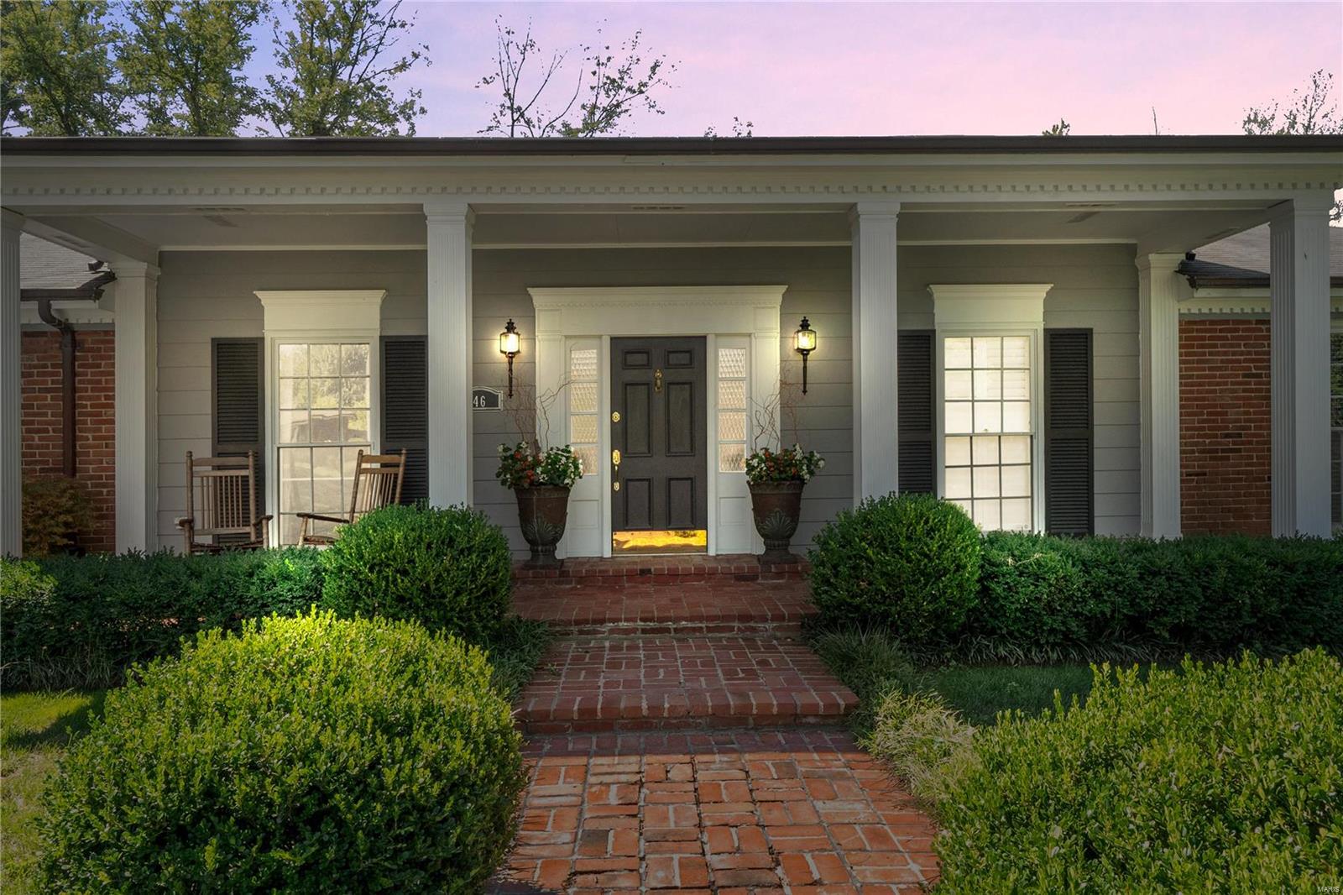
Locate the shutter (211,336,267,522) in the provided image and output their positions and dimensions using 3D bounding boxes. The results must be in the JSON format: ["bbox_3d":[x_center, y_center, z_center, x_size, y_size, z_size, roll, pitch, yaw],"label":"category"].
[{"bbox_3d":[-3.820,-0.018,7.890,0.460,1.900,0.045,-1,0,-3],"label":"shutter"}]

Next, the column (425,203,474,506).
[{"bbox_3d":[-1.512,-0.230,6.127,0.300,2.800,0.300,-1,0,-3],"label":"column"}]

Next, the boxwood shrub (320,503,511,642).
[{"bbox_3d":[-1.579,0.863,5.534,1.173,1.012,1.150,-1,0,-3],"label":"boxwood shrub"}]

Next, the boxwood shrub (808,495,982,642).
[{"bbox_3d":[1.443,0.820,5.767,1.129,1.032,1.106,-1,0,-3],"label":"boxwood shrub"}]

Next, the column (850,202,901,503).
[{"bbox_3d":[1.492,-0.308,6.561,0.300,2.921,0.300,-1,0,-3],"label":"column"}]

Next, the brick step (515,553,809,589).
[{"bbox_3d":[-0.087,1.108,7.911,2.531,0.130,0.580,-1,0,-3],"label":"brick step"}]

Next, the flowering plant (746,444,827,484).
[{"bbox_3d":[0.971,0.141,7.740,0.660,0.350,0.580,-1,0,-3],"label":"flowering plant"}]

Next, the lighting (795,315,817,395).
[{"bbox_3d":[1.202,-0.823,8.030,0.200,0.700,0.240,-1,0,-3],"label":"lighting"}]

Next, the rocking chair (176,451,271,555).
[{"bbox_3d":[-3.490,0.610,7.050,0.660,1.140,0.820,0,0,-23],"label":"rocking chair"}]

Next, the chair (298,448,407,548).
[{"bbox_3d":[-2.651,0.620,7.389,0.680,1.160,0.860,-1,0,45],"label":"chair"}]

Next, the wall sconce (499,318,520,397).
[{"bbox_3d":[-1.449,-0.802,8.026,0.195,0.701,0.240,-1,0,-3],"label":"wall sconce"}]

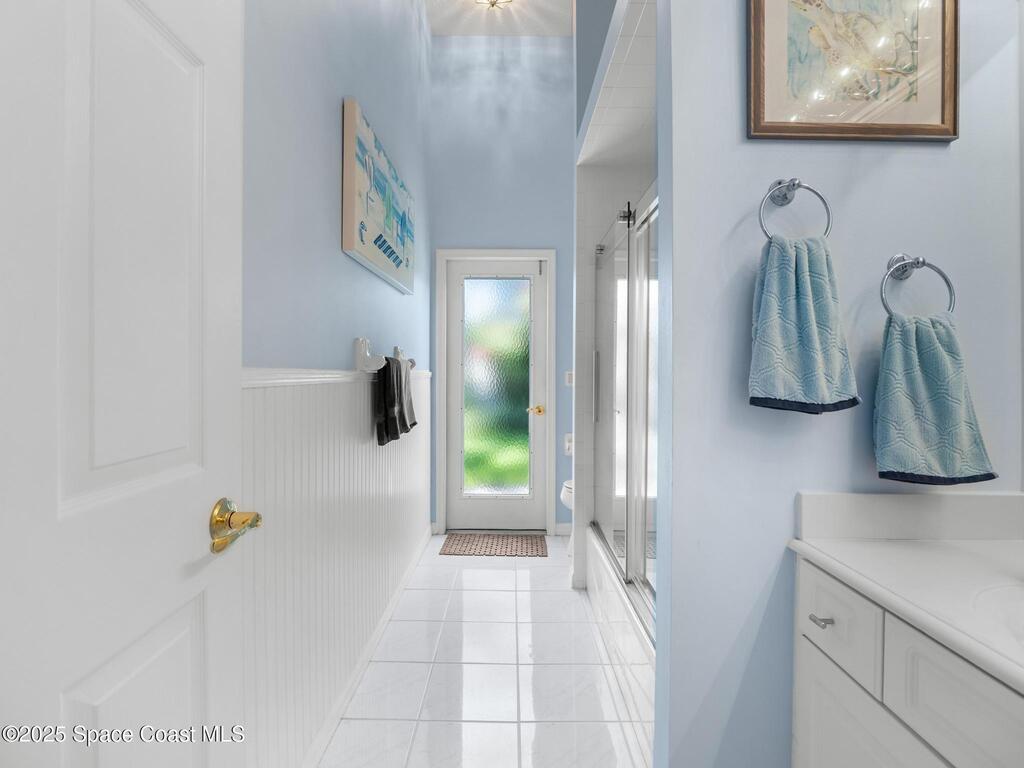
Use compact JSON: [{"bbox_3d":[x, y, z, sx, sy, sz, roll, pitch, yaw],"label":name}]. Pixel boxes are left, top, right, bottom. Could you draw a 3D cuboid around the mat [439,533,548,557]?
[{"bbox_3d":[-0.114,1.104,3.274,0.707,0.012,0.390,0,2,0],"label":"mat"}]

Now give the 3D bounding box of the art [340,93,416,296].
[{"bbox_3d":[-0.567,-0.741,2.137,0.045,0.525,0.970,0,1,0],"label":"art"}]

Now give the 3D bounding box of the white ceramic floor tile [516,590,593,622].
[{"bbox_3d":[0.200,1.148,2.434,0.351,0.010,0.317,0,2,0],"label":"white ceramic floor tile"}]

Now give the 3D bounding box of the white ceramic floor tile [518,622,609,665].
[{"bbox_3d":[0.201,1.162,2.126,0.345,0.010,0.325,0,1,0],"label":"white ceramic floor tile"}]

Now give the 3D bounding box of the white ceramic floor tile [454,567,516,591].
[{"bbox_3d":[-0.151,1.134,2.751,0.351,0.010,0.317,0,2,0],"label":"white ceramic floor tile"}]

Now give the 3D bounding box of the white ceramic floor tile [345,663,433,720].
[{"bbox_3d":[-0.458,1.166,1.801,0.270,0.010,0.325,0,1,0],"label":"white ceramic floor tile"}]

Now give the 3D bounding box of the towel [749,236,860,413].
[{"bbox_3d":[0.609,-0.123,0.985,0.226,0.360,0.070,0,1,0],"label":"towel"}]

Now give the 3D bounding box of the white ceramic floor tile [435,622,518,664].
[{"bbox_3d":[-0.151,1.157,2.116,0.351,0.010,0.317,0,2,0],"label":"white ceramic floor tile"}]

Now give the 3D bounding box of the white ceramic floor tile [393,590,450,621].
[{"bbox_3d":[-0.458,1.149,2.450,0.270,0.010,0.325,0,1,0],"label":"white ceramic floor tile"}]

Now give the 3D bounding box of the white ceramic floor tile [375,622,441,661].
[{"bbox_3d":[-0.458,1.157,2.126,0.270,0.010,0.325,0,1,0],"label":"white ceramic floor tile"}]

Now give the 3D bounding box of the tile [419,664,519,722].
[{"bbox_3d":[-0.149,1.168,1.801,0.345,0.010,0.325,0,1,0],"label":"tile"}]

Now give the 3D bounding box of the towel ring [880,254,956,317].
[{"bbox_3d":[0.860,-0.192,1.005,0.160,0.175,0.065,0,1,0],"label":"towel ring"}]

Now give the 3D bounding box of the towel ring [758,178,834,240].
[{"bbox_3d":[0.660,-0.386,1.120,0.173,0.184,0.075,0,2,0],"label":"towel ring"}]

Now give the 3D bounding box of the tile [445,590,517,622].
[{"bbox_3d":[-0.151,1.146,2.433,0.351,0.010,0.317,0,2,0],"label":"tile"}]

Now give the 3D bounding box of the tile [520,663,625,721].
[{"bbox_3d":[0.201,1.171,1.800,0.351,0.010,0.317,0,2,0],"label":"tile"}]

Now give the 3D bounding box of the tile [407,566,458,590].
[{"bbox_3d":[-0.459,1.133,2.750,0.264,0.010,0.317,0,2,0],"label":"tile"}]

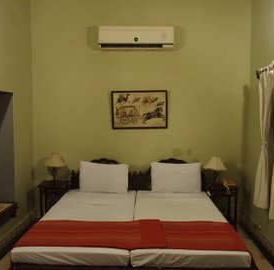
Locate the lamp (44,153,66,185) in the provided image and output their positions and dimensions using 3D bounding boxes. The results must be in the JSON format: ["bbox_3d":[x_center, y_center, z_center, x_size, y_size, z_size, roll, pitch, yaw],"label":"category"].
[{"bbox_3d":[-1.144,0.469,4.057,0.292,0.430,0.292,1,5,2],"label":"lamp"}]

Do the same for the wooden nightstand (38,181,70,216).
[{"bbox_3d":[-1.130,1.003,4.092,0.400,0.635,0.338,1,5,2],"label":"wooden nightstand"}]

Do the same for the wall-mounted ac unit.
[{"bbox_3d":[-0.003,-1.291,3.929,0.991,0.269,0.215,1,5,2],"label":"wall-mounted ac unit"}]

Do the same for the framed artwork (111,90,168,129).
[{"bbox_3d":[0.042,-0.351,4.102,0.786,0.540,0.030,1,5,2],"label":"framed artwork"}]

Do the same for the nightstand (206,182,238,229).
[{"bbox_3d":[1.165,1.029,4.028,0.400,0.646,0.338,1,5,2],"label":"nightstand"}]

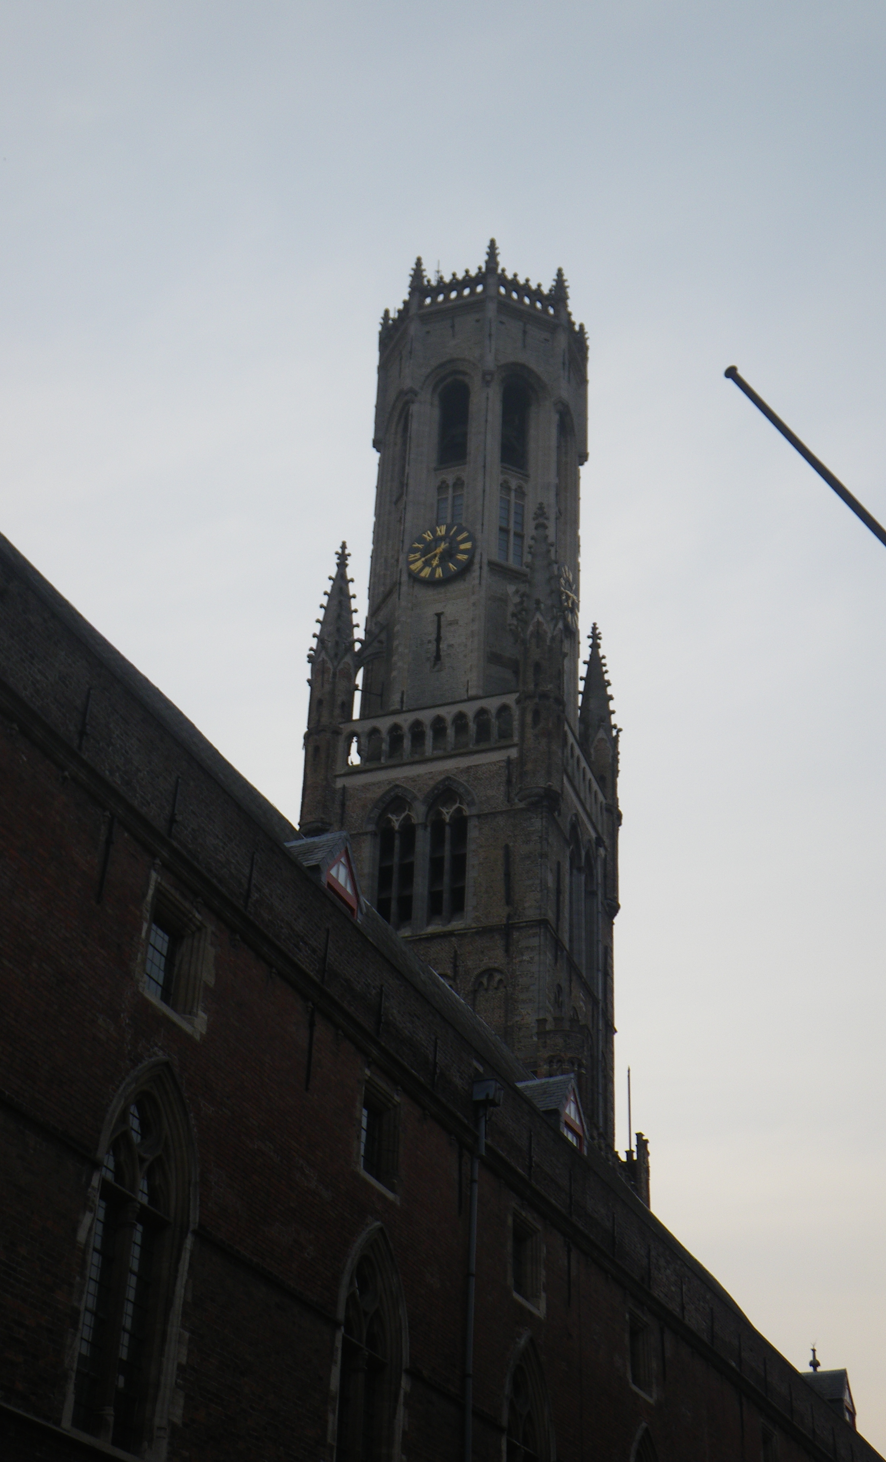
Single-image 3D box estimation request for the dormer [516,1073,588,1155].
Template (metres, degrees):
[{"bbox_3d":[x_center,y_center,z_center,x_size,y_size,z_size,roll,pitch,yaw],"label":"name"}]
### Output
[{"bbox_3d":[1.568,6.003,27.497,1.050,1.300,1.250,-12,-37,21],"label":"dormer"}]

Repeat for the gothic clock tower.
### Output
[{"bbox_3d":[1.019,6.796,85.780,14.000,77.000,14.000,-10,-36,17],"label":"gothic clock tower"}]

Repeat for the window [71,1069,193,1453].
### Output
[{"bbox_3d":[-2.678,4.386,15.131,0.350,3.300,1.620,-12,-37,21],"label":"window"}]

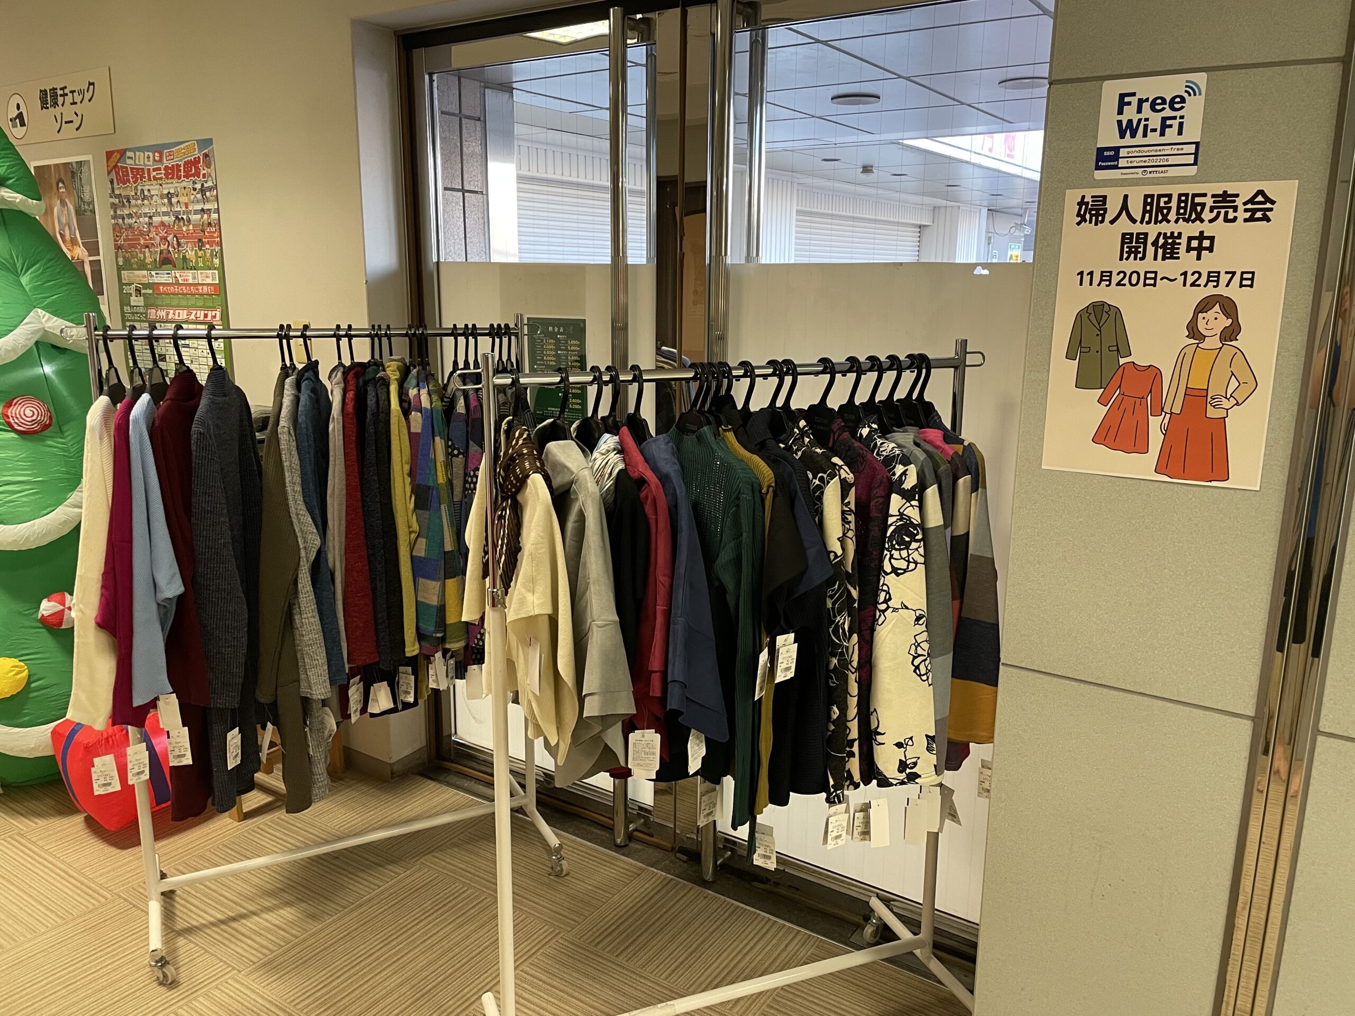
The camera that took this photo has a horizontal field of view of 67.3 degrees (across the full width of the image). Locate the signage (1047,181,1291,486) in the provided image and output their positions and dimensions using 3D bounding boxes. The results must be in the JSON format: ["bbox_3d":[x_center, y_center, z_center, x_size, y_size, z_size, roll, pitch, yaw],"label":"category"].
[{"bbox_3d":[0.701,-0.248,1.476,0.298,0.420,0.012,8,15,31],"label":"signage"}]

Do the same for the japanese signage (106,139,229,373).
[{"bbox_3d":[-1.599,-0.700,3.206,0.596,0.840,0.012,9,15,33],"label":"japanese signage"}]

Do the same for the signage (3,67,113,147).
[{"bbox_3d":[-2.098,-1.338,3.418,0.765,0.200,0.012,9,15,33],"label":"signage"}]

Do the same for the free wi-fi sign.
[{"bbox_3d":[0.666,-0.536,1.437,0.135,0.133,0.008,8,15,31],"label":"free wi-fi sign"}]

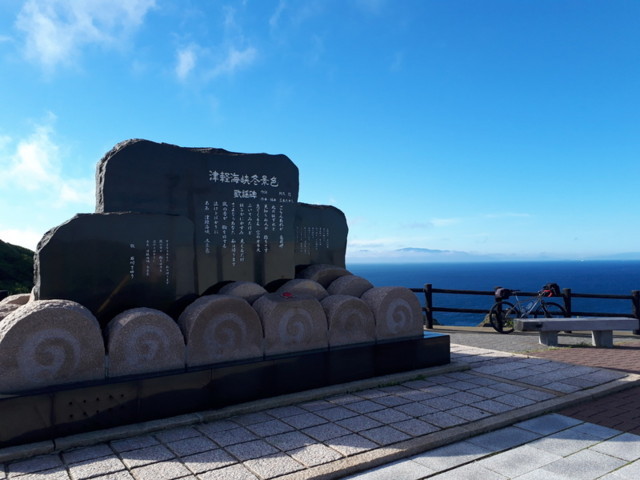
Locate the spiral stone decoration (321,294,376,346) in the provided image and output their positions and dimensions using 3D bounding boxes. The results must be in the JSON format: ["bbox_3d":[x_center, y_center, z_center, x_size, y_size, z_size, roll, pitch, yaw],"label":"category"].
[{"bbox_3d":[0.384,1.123,7.117,0.820,0.710,0.440,1,-3,-34],"label":"spiral stone decoration"}]

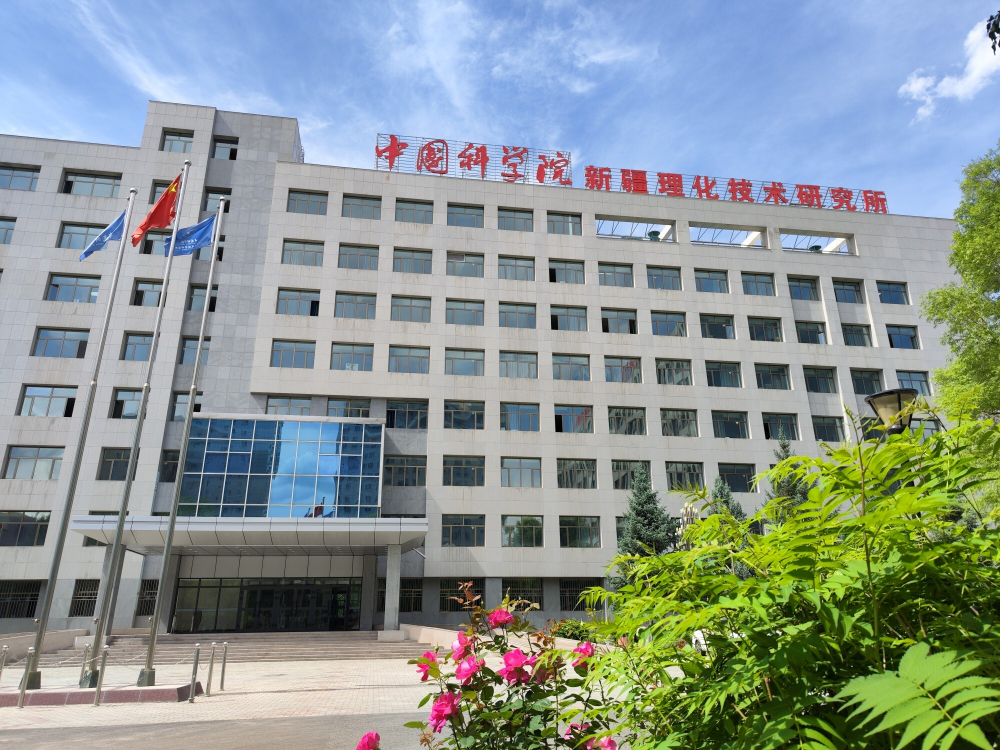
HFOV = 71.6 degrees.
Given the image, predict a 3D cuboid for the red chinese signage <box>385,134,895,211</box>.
[{"bbox_3d":[10.990,-15.202,53.188,40.315,2.961,0.400,3,-20,-9],"label":"red chinese signage"}]

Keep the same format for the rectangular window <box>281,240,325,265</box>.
[{"bbox_3d":[-13.136,-8.040,46.460,2.595,1.875,0.200,3,-21,-9],"label":"rectangular window"}]

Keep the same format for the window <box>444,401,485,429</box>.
[{"bbox_3d":[-2.280,2.650,44.347,2.595,1.908,0.200,3,-21,-9],"label":"window"}]

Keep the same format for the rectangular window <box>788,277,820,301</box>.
[{"bbox_3d":[22.753,-6.507,51.856,2.500,1.850,0.200,3,-20,-9],"label":"rectangular window"}]

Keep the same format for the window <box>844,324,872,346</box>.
[{"bbox_3d":[26.381,-2.915,51.161,2.500,1.850,0.200,3,-20,-9],"label":"window"}]

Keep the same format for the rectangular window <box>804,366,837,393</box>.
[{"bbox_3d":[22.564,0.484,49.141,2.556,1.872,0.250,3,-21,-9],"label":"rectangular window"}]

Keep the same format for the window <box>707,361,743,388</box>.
[{"bbox_3d":[15.547,0.081,48.352,2.595,1.895,0.200,3,-21,-9],"label":"window"}]

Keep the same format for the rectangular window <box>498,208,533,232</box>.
[{"bbox_3d":[1.121,-11.064,50.027,2.595,1.892,0.200,3,-21,-9],"label":"rectangular window"}]

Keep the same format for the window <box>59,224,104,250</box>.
[{"bbox_3d":[-27.219,-8.984,45.638,3.106,1.934,0.250,3,-20,-9],"label":"window"}]

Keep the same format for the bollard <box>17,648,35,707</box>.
[{"bbox_3d":[-8.652,5.528,12.678,0.100,1.020,0.100,3,-21,-8],"label":"bollard"}]

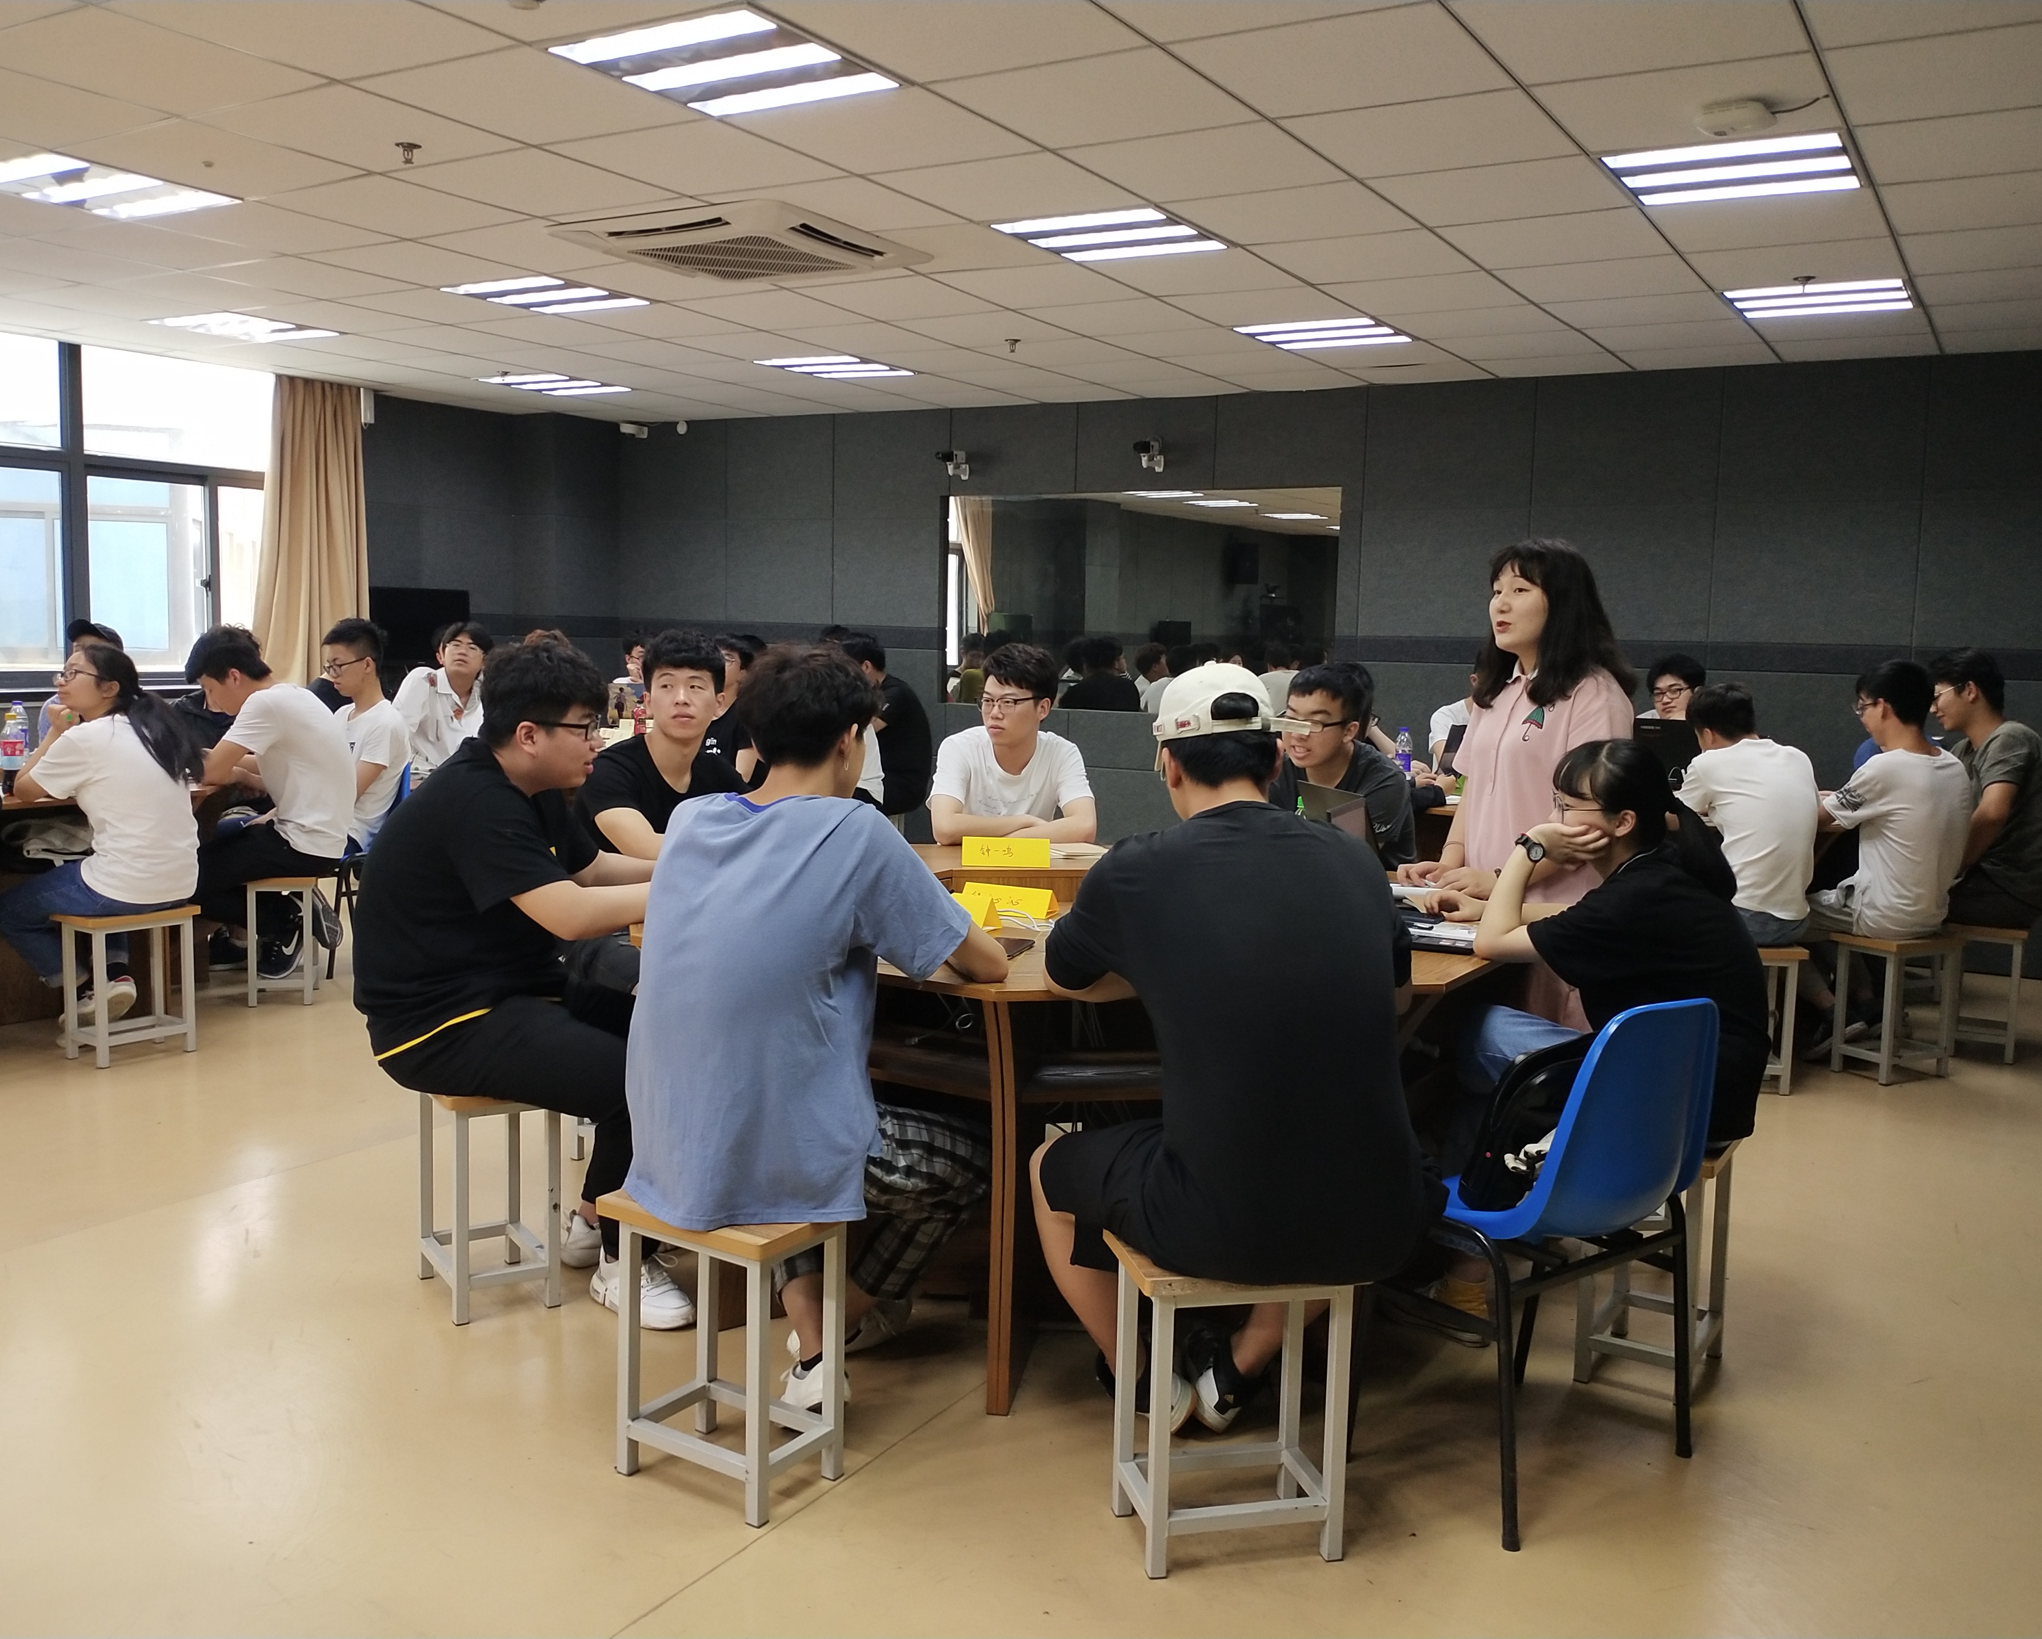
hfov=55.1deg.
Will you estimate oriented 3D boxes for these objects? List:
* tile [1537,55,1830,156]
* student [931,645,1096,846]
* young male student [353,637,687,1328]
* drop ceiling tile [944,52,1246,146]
[{"bbox_3d":[1.491,-1.589,4.344,0.595,0.020,0.595,4,6,29],"label":"tile"},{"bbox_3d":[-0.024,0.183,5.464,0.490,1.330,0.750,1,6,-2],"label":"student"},{"bbox_3d":[-0.966,0.295,3.947,0.820,1.320,0.580,-1,6,-22],"label":"young male student"},{"bbox_3d":[0.198,-1.703,4.628,0.600,0.020,0.600,4,5,30],"label":"drop ceiling tile"}]

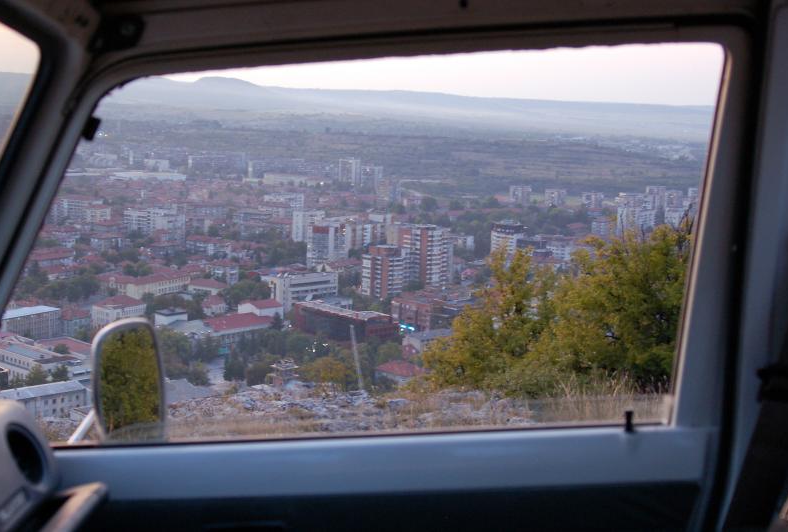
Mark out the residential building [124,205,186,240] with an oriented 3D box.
[{"bbox_3d":[-175.231,-31.740,832.000,44.000,25.000,13.500,4,9,11],"label":"residential building"}]

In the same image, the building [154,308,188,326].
[{"bbox_3d":[-109.050,25.980,555.000,9.500,7.500,13.000,9,11,39],"label":"building"}]

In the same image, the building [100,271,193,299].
[{"bbox_3d":[-143.450,9.380,655.880,29.140,11.850,45.020,7,9,30],"label":"building"}]

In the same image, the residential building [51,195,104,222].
[{"bbox_3d":[-256.550,-44.850,915.000,40.000,22.000,14.000,-1,9,-22],"label":"residential building"}]

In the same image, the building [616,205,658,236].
[{"bbox_3d":[223.170,-39.950,1040.000,19.000,29.000,29.000,10,11,43],"label":"building"}]

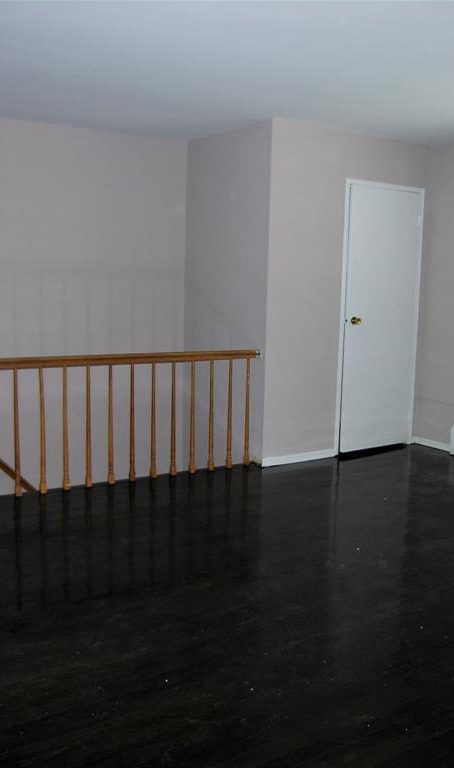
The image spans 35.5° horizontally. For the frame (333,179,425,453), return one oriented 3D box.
[{"bbox_3d":[1.208,-0.488,5.562,0.825,2.074,0.070,-4,10,-32],"label":"frame"}]

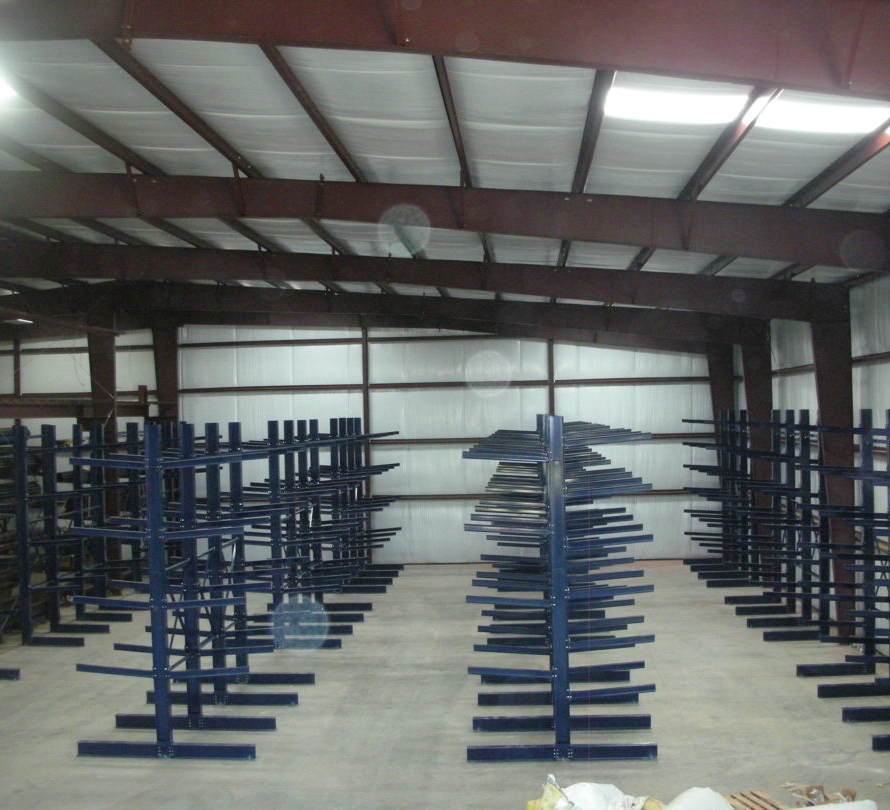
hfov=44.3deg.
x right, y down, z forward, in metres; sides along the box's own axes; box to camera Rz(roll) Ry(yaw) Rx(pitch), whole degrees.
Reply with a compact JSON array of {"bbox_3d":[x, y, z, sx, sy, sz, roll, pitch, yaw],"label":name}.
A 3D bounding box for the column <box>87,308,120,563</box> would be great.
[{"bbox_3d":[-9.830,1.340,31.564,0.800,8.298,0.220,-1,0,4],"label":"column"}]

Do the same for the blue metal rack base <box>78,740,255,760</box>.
[{"bbox_3d":[-4.065,5.052,15.950,2.633,0.200,0.140,-1,0,6],"label":"blue metal rack base"}]

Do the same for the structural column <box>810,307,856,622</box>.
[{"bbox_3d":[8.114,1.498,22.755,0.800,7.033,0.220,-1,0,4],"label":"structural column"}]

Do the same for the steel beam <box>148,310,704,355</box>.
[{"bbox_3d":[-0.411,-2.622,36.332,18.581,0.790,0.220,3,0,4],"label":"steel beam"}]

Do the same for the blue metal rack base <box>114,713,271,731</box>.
[{"bbox_3d":[-3.997,5.088,17.500,2.597,0.200,0.140,-1,0,6],"label":"blue metal rack base"}]

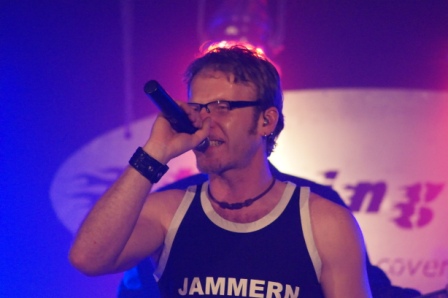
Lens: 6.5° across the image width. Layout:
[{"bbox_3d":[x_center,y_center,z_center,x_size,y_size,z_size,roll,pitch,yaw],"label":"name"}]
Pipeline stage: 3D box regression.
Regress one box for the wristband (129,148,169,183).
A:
[{"bbox_3d":[-0.143,0.031,7.400,0.067,0.036,0.056,38,9,0],"label":"wristband"}]

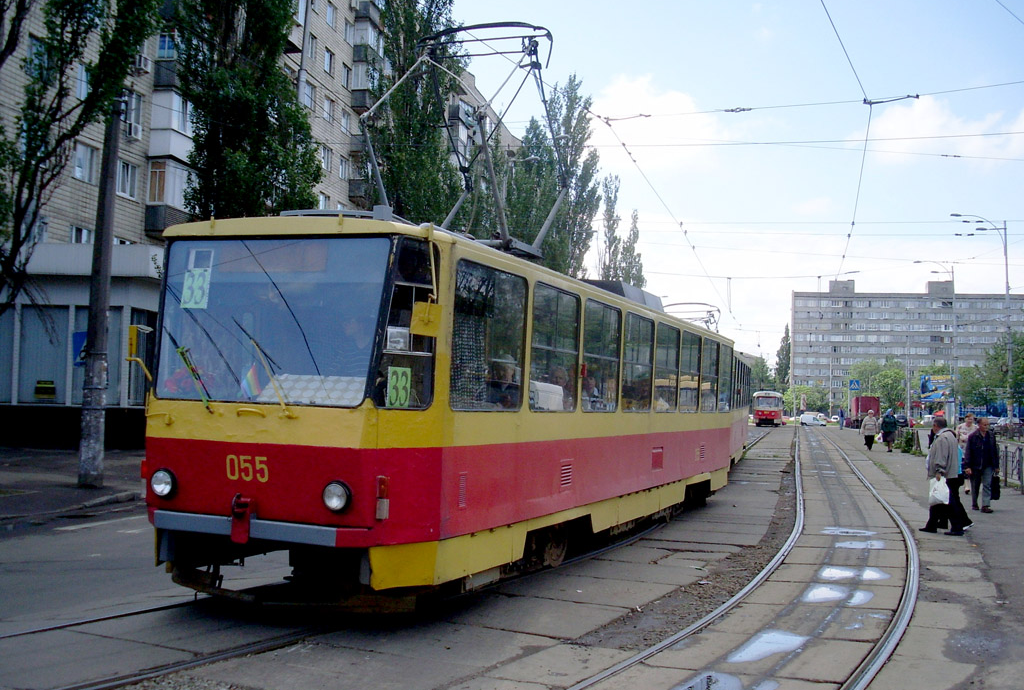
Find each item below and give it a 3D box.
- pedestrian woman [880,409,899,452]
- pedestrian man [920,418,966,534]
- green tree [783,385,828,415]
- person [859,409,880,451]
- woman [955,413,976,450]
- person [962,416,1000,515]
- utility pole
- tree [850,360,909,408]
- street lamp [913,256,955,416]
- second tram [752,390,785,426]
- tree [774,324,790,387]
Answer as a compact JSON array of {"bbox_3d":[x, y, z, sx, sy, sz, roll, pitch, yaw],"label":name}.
[{"bbox_3d":[14.541,3.303,43.300,0.600,1.637,0.420,1,-3,16],"label":"pedestrian woman"},{"bbox_3d":[6.472,1.967,16.900,0.680,1.748,0.560,0,-3,18],"label":"pedestrian man"},{"bbox_3d":[53.525,10.669,205.000,8.400,6.565,7.500,1,-3,14],"label":"green tree"},{"bbox_3d":[13.798,3.295,43.300,0.620,1.575,0.420,1,-3,16],"label":"person"},{"bbox_3d":[9.239,2.236,22.800,0.520,1.694,0.400,1,-3,16],"label":"woman"},{"bbox_3d":[8.520,2.178,20.400,0.620,1.706,0.480,1,-3,12],"label":"person"},{"bbox_3d":[-7.666,-1.013,21.287,0.420,7.280,0.420,2,-3,14],"label":"utility pole"},{"bbox_3d":[53.796,6.312,165.000,8.800,8.954,8.000,1,-3,14],"label":"tree"},{"bbox_3d":[31.910,0.128,84.700,3.100,12.990,0.400,1,-3,14],"label":"street lamp"},{"bbox_3d":[24.268,5.983,105.774,2.500,3.100,14.500,1,-3,14],"label":"second tram"},{"bbox_3d":[56.550,5.854,235.000,3.600,20.697,3.600,1,-3,14],"label":"tree"}]

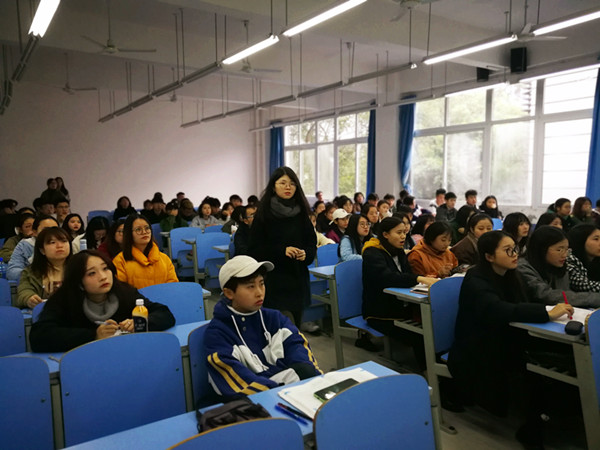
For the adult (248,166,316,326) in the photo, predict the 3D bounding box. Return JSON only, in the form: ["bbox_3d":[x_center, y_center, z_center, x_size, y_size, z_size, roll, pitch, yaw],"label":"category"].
[{"bbox_3d":[-0.120,0.372,3.416,0.500,1.600,0.340,-2,5,-21],"label":"adult"}]

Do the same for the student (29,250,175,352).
[{"bbox_3d":[-1.012,0.706,2.369,0.620,1.180,0.720,-4,7,-35],"label":"student"}]

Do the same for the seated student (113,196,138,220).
[{"bbox_3d":[-3.520,0.044,9.455,0.500,1.200,0.700,-4,7,-35],"label":"seated student"}]

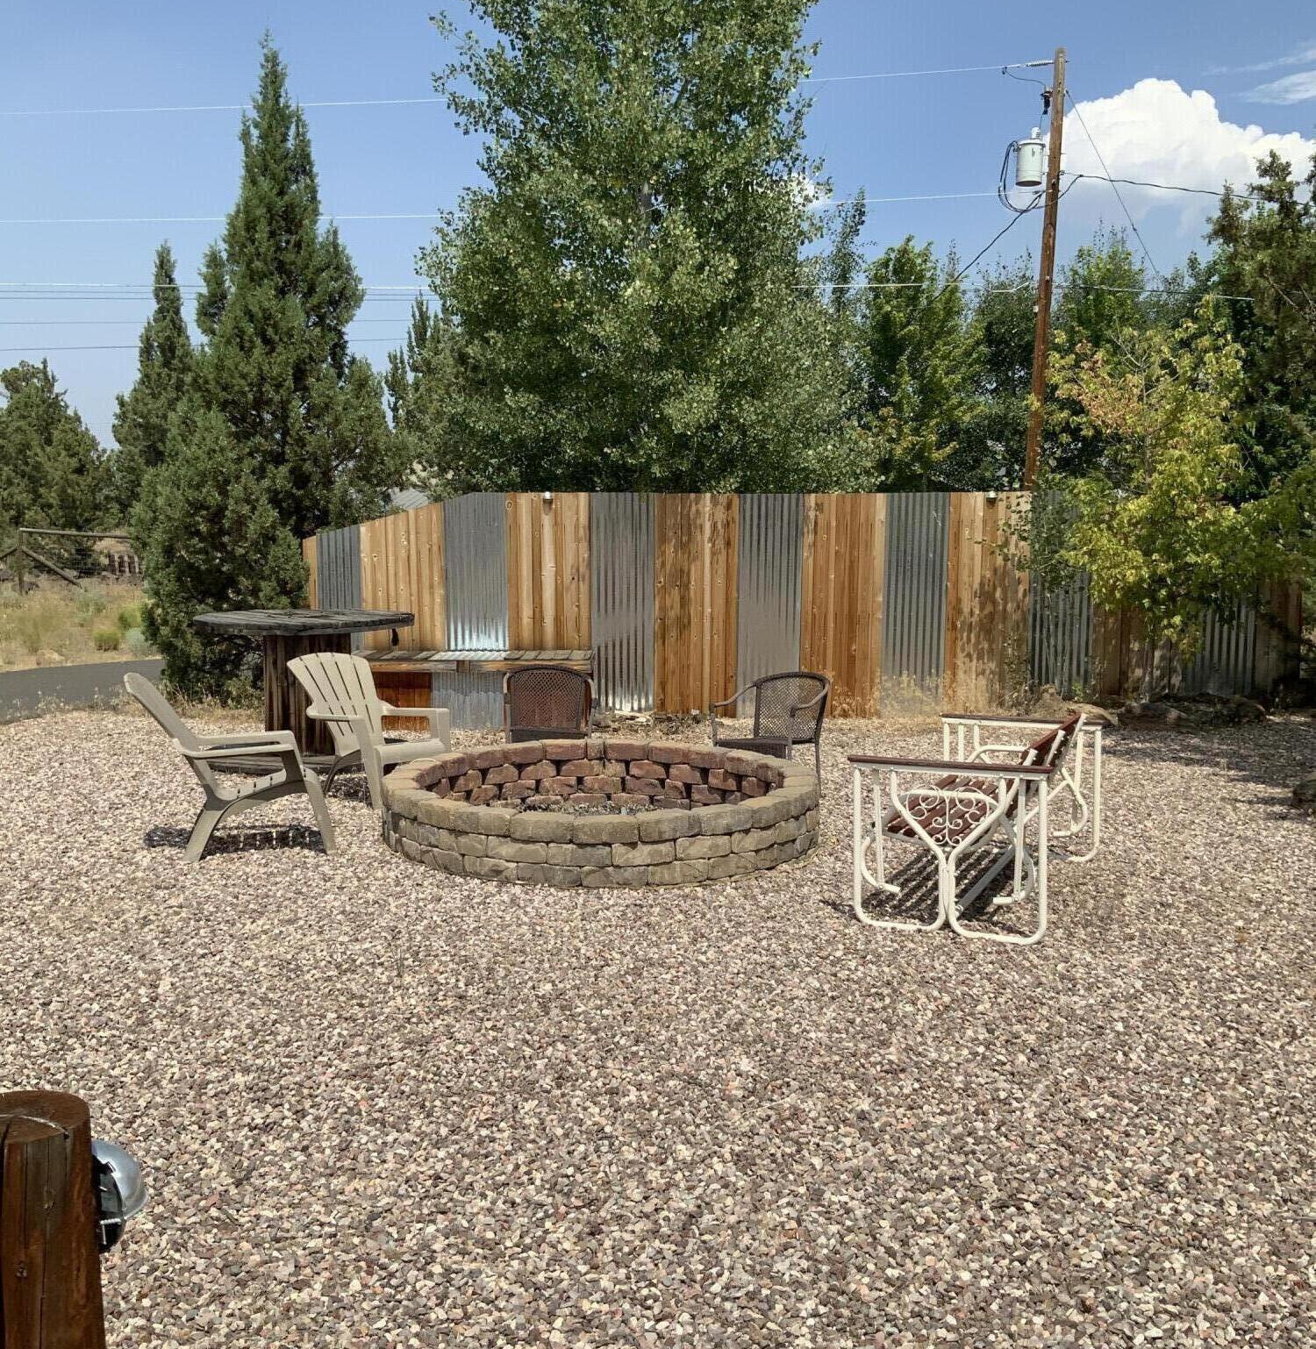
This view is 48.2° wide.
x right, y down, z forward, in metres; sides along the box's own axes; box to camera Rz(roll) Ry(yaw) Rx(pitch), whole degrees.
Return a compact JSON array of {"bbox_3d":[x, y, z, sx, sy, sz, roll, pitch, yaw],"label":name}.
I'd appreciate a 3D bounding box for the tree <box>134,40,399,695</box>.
[{"bbox_3d":[-3.860,-2.983,14.457,2.650,6.200,2.600,0,6,0],"label":"tree"}]

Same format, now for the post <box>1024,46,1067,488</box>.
[{"bbox_3d":[6.600,-5.870,25.300,0.260,9.300,0.260,2,7,0],"label":"post"}]

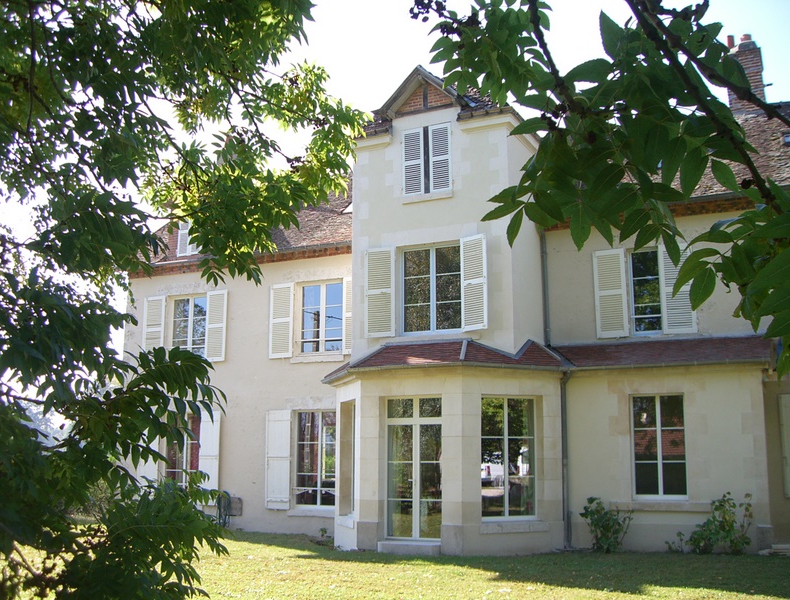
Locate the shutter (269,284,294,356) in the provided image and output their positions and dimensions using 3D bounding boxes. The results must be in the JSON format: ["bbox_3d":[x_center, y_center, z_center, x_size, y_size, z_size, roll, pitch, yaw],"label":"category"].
[{"bbox_3d":[-2.817,0.518,21.861,0.674,1.870,0.045,-5,-13,24],"label":"shutter"}]

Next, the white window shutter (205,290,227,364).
[{"bbox_3d":[-4.625,0.675,22.681,0.651,1.870,0.045,-5,-13,24],"label":"white window shutter"}]

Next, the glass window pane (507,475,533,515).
[{"bbox_3d":[2.224,3.447,15.379,0.501,0.663,0.030,3,-9,-15],"label":"glass window pane"}]

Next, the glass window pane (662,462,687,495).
[{"bbox_3d":[4.861,3.110,15.283,0.420,0.570,0.040,-5,-11,25],"label":"glass window pane"}]

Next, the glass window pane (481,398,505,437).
[{"bbox_3d":[1.627,1.984,14.809,0.506,0.644,0.030,5,-11,-25],"label":"glass window pane"}]

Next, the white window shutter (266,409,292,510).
[{"bbox_3d":[-2.512,3.434,18.881,0.616,2.104,0.050,-5,-11,26],"label":"white window shutter"}]

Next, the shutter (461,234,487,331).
[{"bbox_3d":[1.402,-0.307,15.413,0.586,1.669,0.045,-9,-14,43],"label":"shutter"}]

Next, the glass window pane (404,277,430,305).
[{"bbox_3d":[0.426,-0.179,16.943,0.540,0.530,0.040,-5,-11,25],"label":"glass window pane"}]

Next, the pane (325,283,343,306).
[{"bbox_3d":[-1.372,-0.113,20.059,0.465,0.487,0.030,-5,-10,29],"label":"pane"}]

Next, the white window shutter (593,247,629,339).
[{"bbox_3d":[3.999,-0.112,16.277,0.574,1.633,0.045,-5,-11,26],"label":"white window shutter"}]

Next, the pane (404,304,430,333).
[{"bbox_3d":[0.428,0.347,16.845,0.540,0.530,0.040,-5,-11,25],"label":"pane"}]

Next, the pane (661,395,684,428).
[{"bbox_3d":[5.053,2.038,15.988,0.405,0.572,0.020,-5,-13,24],"label":"pane"}]

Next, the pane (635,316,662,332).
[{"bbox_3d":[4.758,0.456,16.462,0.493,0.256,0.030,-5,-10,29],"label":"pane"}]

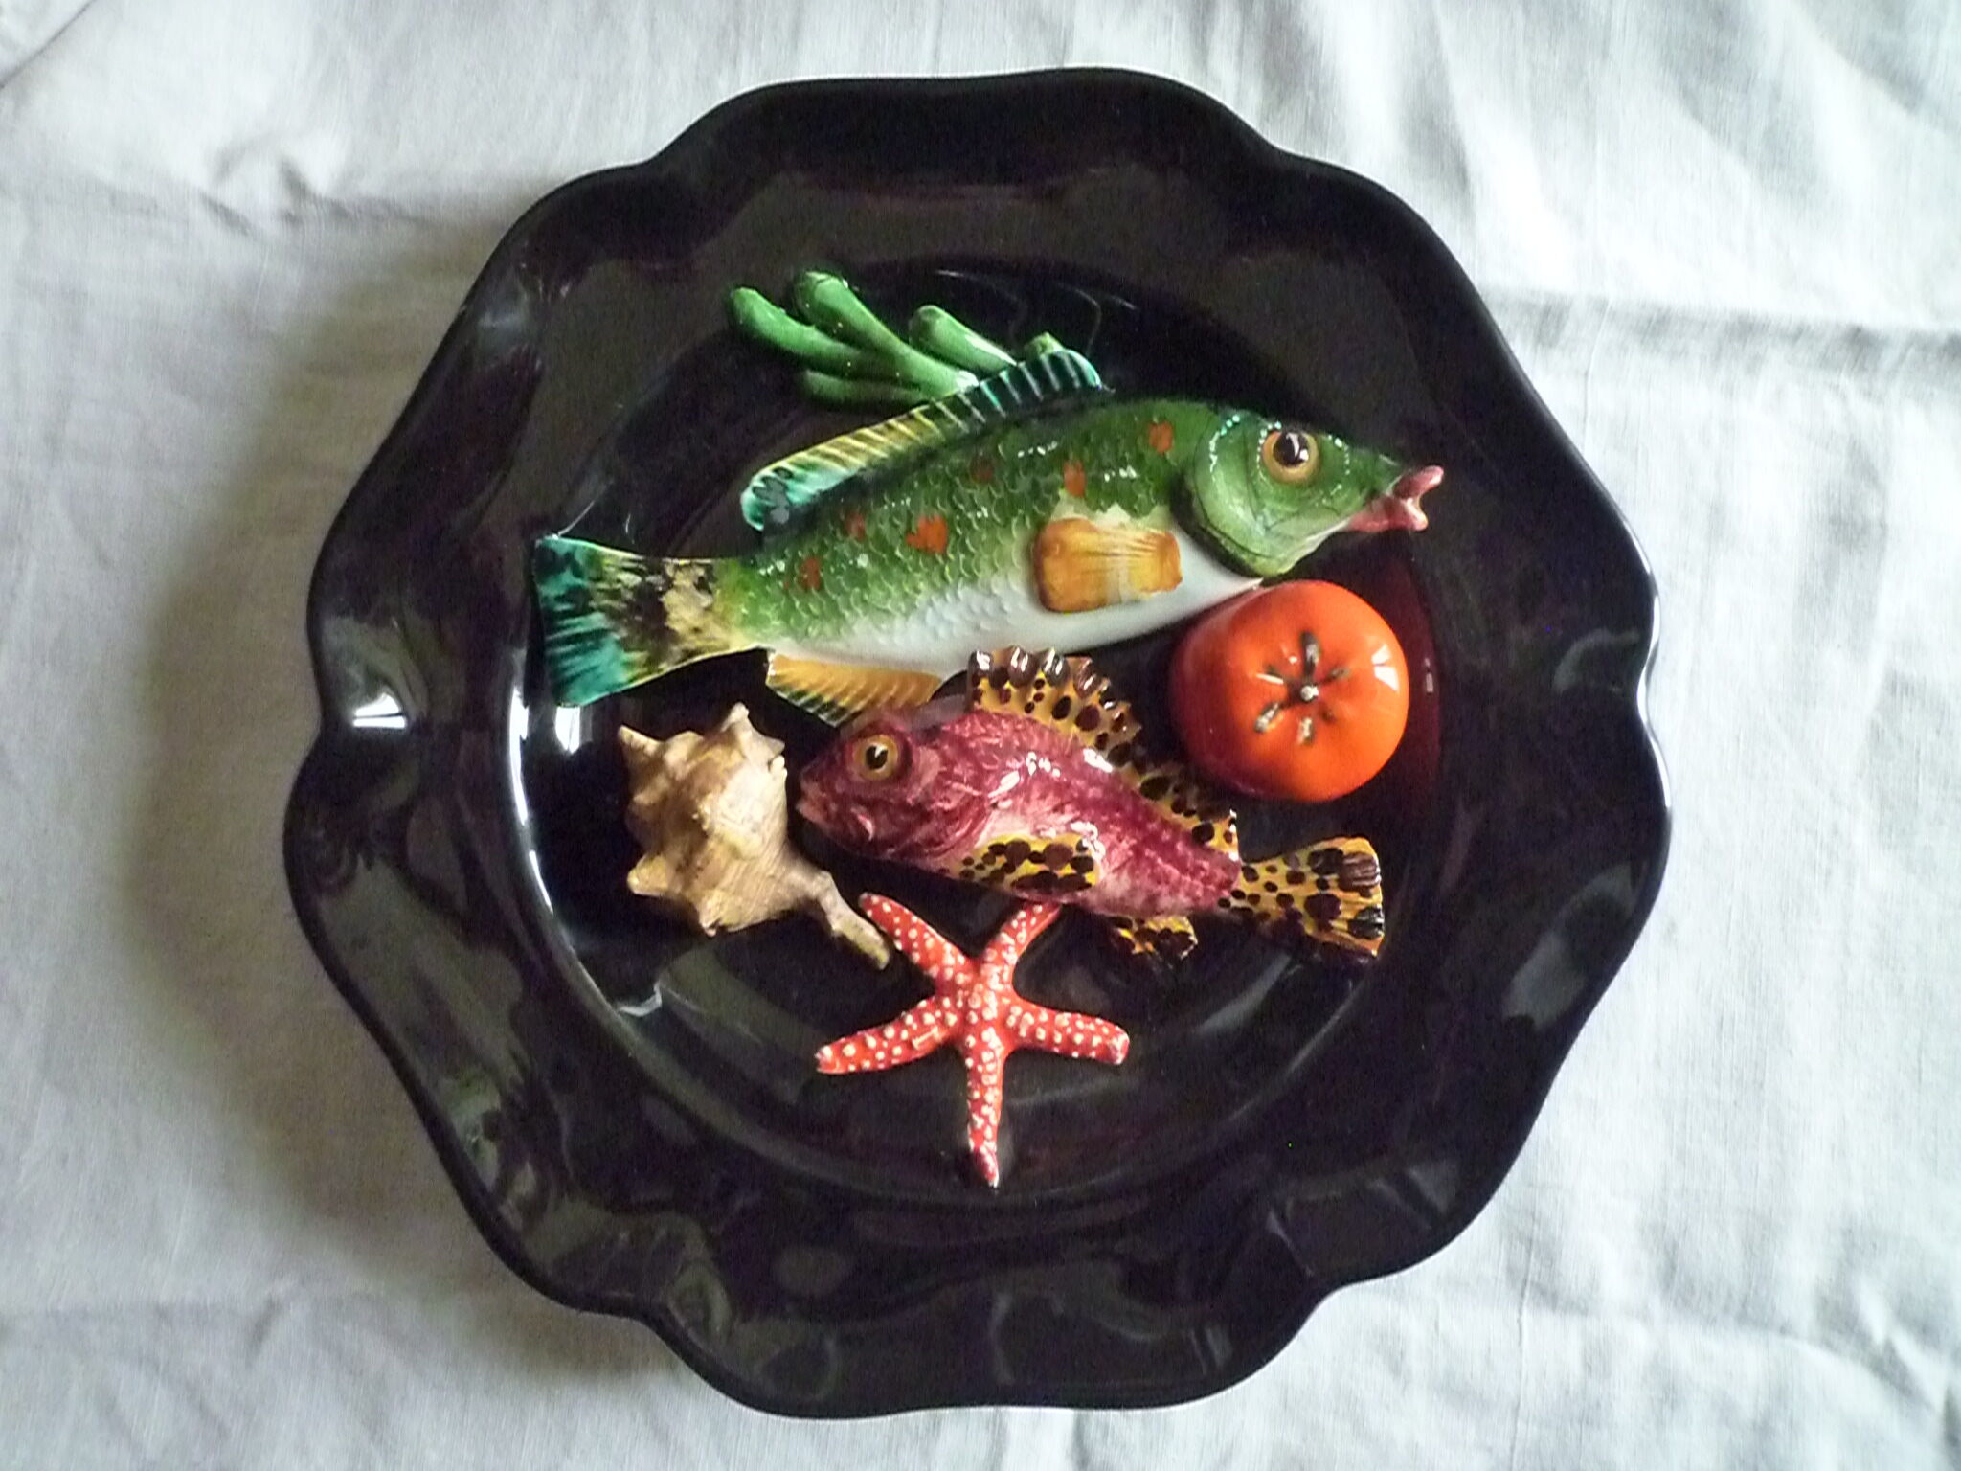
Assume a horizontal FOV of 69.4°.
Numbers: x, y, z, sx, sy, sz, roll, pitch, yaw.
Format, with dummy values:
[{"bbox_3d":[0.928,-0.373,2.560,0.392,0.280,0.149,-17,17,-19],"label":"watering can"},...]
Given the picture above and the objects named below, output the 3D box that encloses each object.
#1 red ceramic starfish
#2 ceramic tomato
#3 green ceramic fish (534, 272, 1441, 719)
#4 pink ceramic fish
[{"bbox_3d":[-0.002,0.084,0.391,0.086,0.017,0.080,2,88,0],"label":"red ceramic starfish"},{"bbox_3d":[0.083,-0.012,0.377,0.059,0.045,0.059,0,88,0],"label":"ceramic tomato"},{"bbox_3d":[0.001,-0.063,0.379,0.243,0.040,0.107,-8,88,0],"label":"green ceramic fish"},{"bbox_3d":[0.033,0.019,0.381,0.164,0.034,0.077,10,88,0],"label":"pink ceramic fish"}]

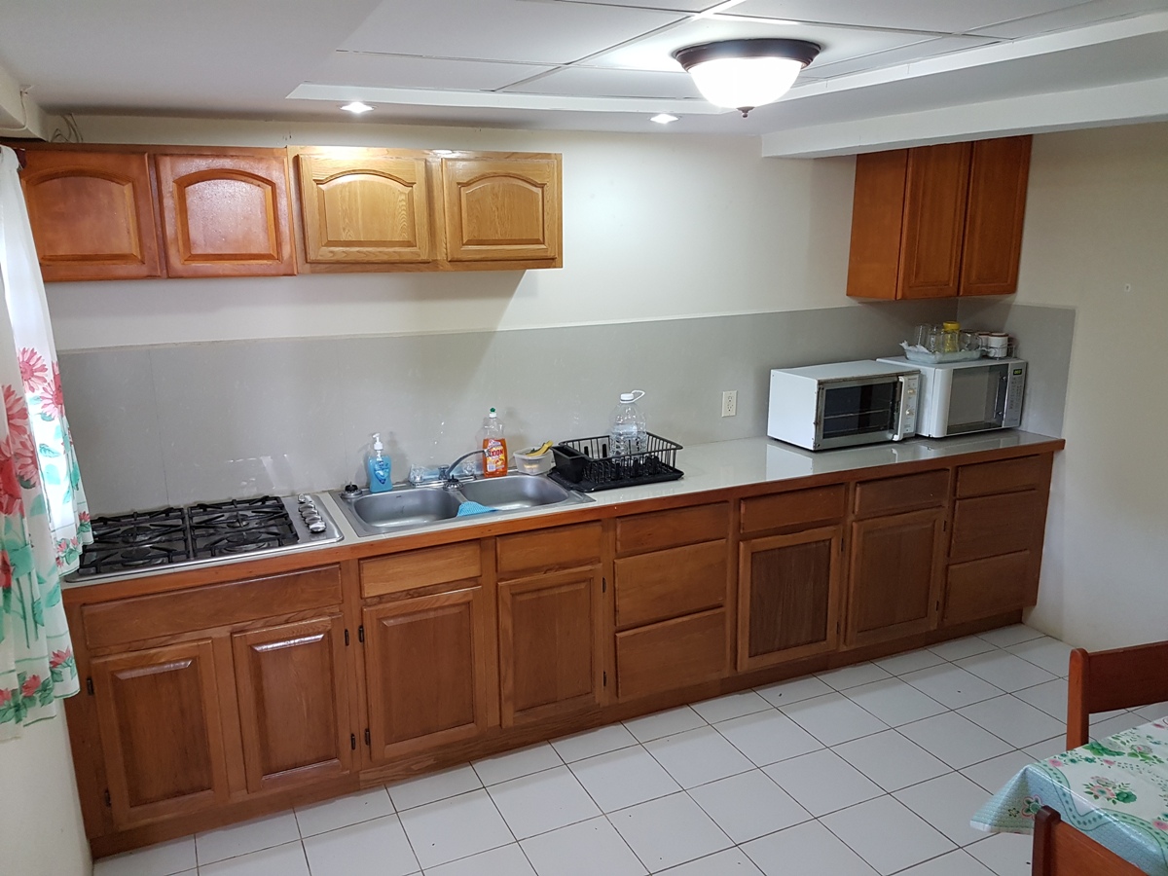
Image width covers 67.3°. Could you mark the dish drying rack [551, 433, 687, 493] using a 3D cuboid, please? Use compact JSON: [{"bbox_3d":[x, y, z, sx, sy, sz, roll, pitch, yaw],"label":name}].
[{"bbox_3d":[0.112,0.086,3.363,0.440,0.122,0.315,-7,14,-26],"label":"dish drying rack"}]

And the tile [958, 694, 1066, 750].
[{"bbox_3d":[1.635,1.076,3.338,0.298,0.010,0.298,-6,14,-24],"label":"tile"}]

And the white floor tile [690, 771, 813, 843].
[{"bbox_3d":[0.543,1.210,2.887,0.302,0.010,0.302,-6,14,-24],"label":"white floor tile"}]

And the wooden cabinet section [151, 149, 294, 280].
[{"bbox_3d":[-1.132,-0.695,2.781,0.363,0.351,0.300,-6,14,-23],"label":"wooden cabinet section"}]

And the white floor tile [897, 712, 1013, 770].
[{"bbox_3d":[1.366,1.113,3.233,0.300,0.010,0.300,-6,14,-24],"label":"white floor tile"}]

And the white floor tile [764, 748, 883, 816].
[{"bbox_3d":[0.819,1.180,3.010,0.302,0.010,0.302,-6,14,-24],"label":"white floor tile"}]

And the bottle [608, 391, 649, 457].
[{"bbox_3d":[0.174,-0.042,3.435,0.146,0.284,0.146,0,13,0],"label":"bottle"}]

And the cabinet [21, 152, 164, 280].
[{"bbox_3d":[-1.472,-0.664,2.637,0.348,0.369,0.309,-6,14,-24],"label":"cabinet"}]

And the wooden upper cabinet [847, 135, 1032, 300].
[{"bbox_3d":[1.607,-1.037,3.986,0.721,0.771,0.330,-6,14,-24],"label":"wooden upper cabinet"}]

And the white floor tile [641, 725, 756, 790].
[{"bbox_3d":[0.413,1.142,3.139,0.300,0.010,0.300,-6,14,-24],"label":"white floor tile"}]

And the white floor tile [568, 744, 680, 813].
[{"bbox_3d":[0.136,1.172,3.018,0.300,0.010,0.300,-6,14,-24],"label":"white floor tile"}]

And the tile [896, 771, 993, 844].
[{"bbox_3d":[1.214,1.202,2.842,0.300,0.010,0.300,-6,14,-24],"label":"tile"}]

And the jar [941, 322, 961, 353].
[{"bbox_3d":[1.730,-0.465,4.130,0.078,0.168,0.078,-1,13,0],"label":"jar"}]

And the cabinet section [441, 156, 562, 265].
[{"bbox_3d":[-0.339,-0.805,3.122,0.398,0.330,0.300,-6,14,-23],"label":"cabinet section"}]

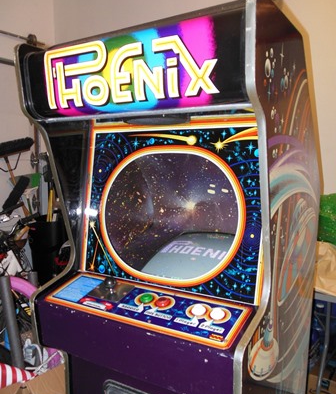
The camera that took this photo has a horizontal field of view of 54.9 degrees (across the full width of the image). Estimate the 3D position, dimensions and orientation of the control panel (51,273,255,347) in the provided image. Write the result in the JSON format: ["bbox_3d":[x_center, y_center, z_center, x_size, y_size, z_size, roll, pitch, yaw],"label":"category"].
[{"bbox_3d":[-0.078,0.268,0.878,0.565,0.065,0.170,3,17,28],"label":"control panel"}]

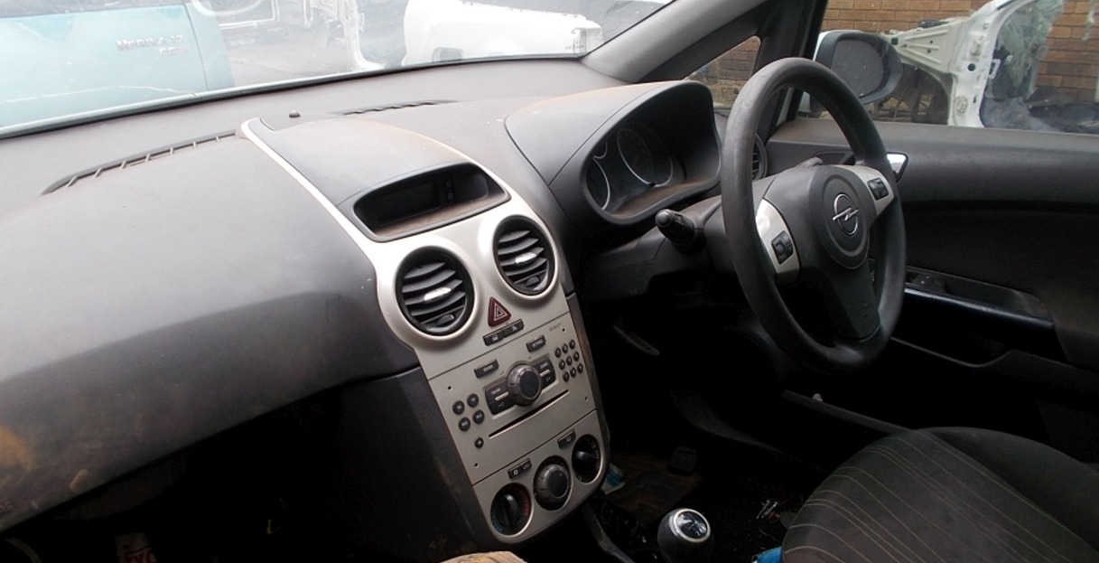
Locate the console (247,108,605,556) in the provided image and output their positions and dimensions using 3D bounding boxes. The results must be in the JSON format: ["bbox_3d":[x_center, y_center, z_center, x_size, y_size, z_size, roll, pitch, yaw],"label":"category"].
[{"bbox_3d":[-0.140,0.030,0.963,0.400,0.410,0.250,16,28,40],"label":"console"}]

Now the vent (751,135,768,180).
[{"bbox_3d":[0.325,-0.194,1.325,0.045,0.100,0.100,1,18,45],"label":"vent"}]

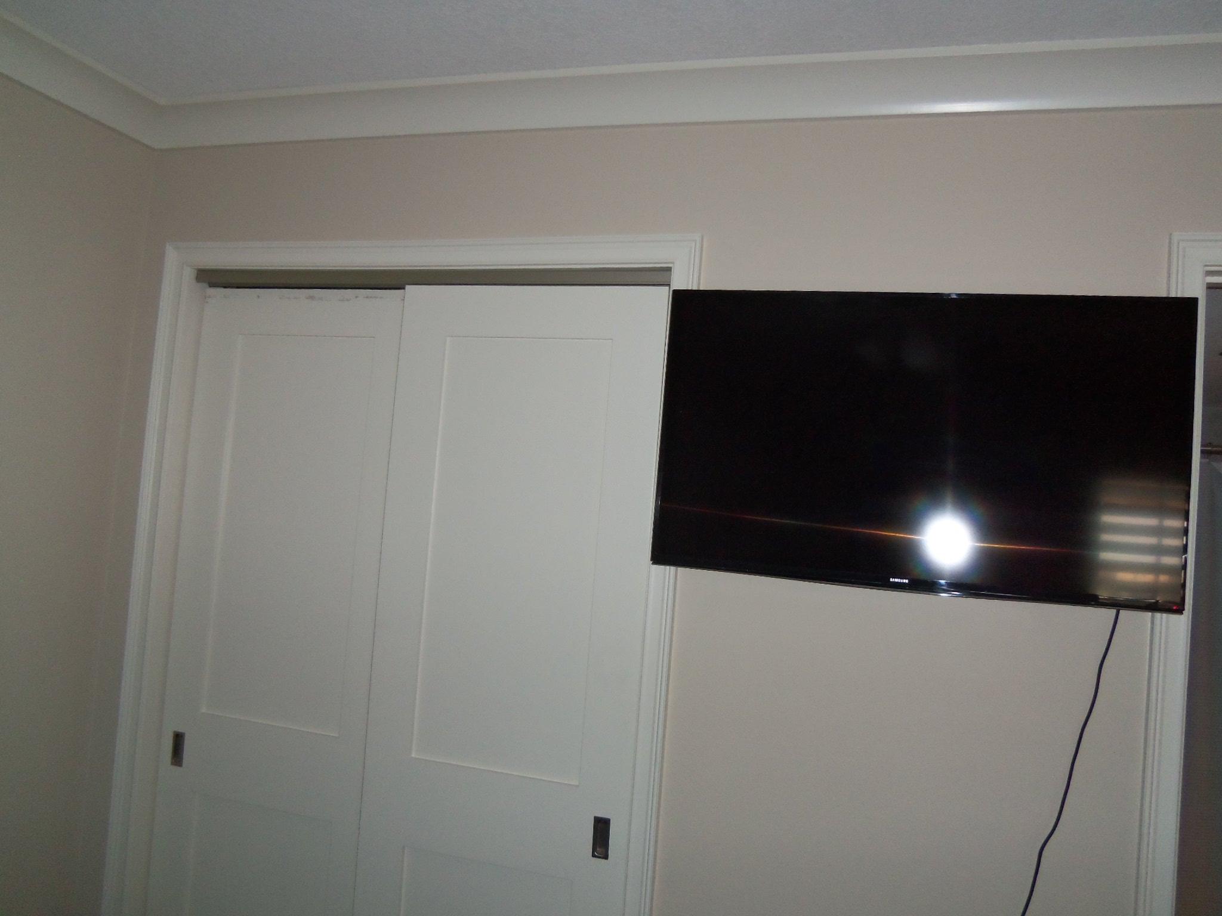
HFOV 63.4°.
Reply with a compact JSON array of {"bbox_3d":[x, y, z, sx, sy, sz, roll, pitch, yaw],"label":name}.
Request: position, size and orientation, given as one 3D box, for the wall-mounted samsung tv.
[{"bbox_3d":[0.547,-0.031,1.823,0.918,0.538,0.065,4,-4,16],"label":"wall-mounted samsung tv"}]

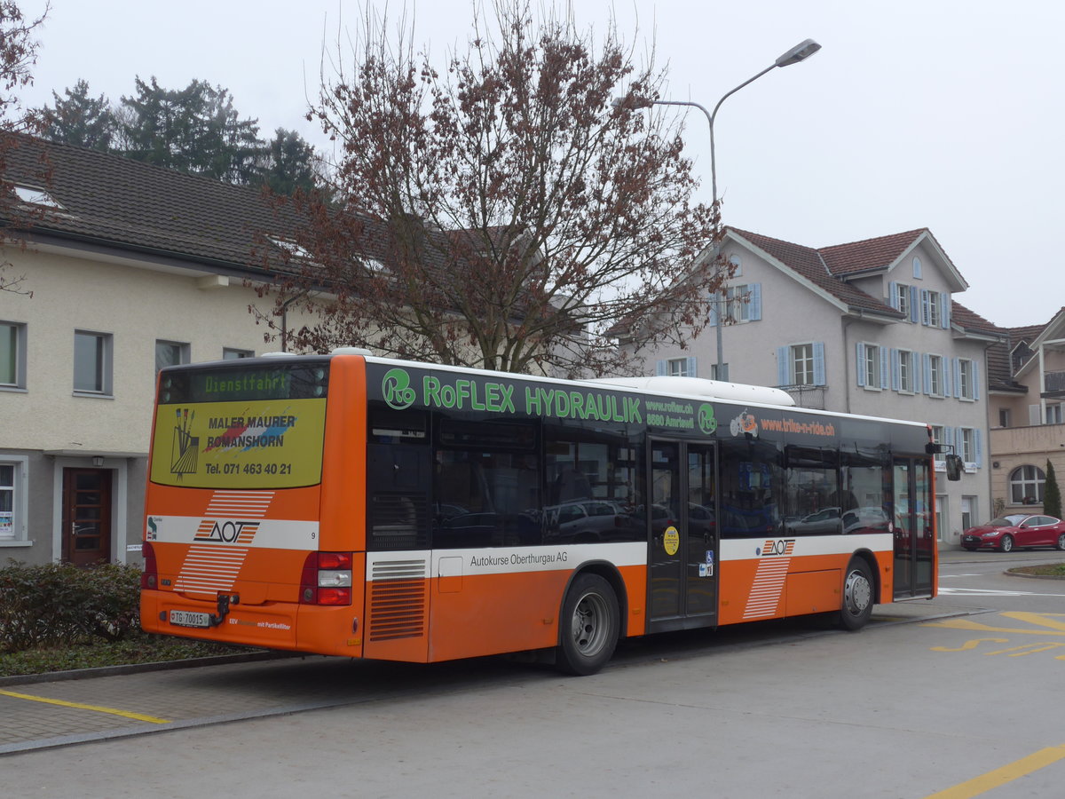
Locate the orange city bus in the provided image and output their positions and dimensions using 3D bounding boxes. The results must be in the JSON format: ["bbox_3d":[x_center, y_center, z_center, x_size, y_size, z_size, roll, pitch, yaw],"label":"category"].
[{"bbox_3d":[1.212,1.294,16.405,2.530,3.050,12.050,-3,-5,38],"label":"orange city bus"}]

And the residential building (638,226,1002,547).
[{"bbox_3d":[12.133,-0.158,62.674,12.805,13.199,13.297,-5,-7,43],"label":"residential building"}]

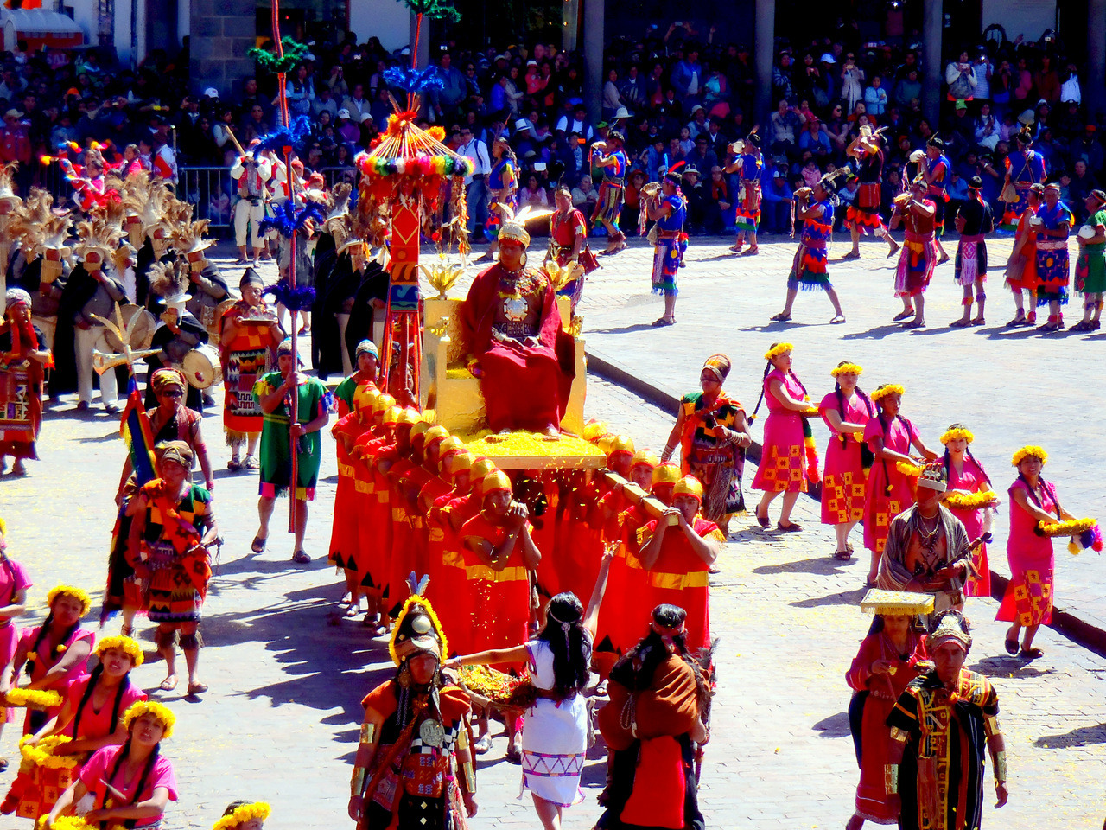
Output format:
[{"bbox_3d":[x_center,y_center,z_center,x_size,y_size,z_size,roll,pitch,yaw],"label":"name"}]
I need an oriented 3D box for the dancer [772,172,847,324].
[{"bbox_3d":[3.007,-1.962,52.500,0.880,1.790,0.520,0,7,0],"label":"dancer"}]

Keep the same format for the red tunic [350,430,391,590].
[{"bbox_3d":[-1.308,0.719,33.100,0.450,1.120,0.340,-2,8,-15],"label":"red tunic"}]

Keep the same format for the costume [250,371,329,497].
[{"bbox_3d":[-2.070,0.153,35.300,0.580,1.020,0.360,-1,7,-6],"label":"costume"}]

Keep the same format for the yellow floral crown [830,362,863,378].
[{"bbox_3d":[2.335,-0.361,35.600,0.250,0.100,0.250,-9,7,-11],"label":"yellow floral crown"}]

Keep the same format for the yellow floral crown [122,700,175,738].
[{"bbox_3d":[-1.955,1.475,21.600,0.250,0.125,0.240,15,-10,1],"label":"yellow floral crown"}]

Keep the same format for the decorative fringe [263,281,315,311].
[{"bbox_3d":[-2.119,-0.954,35.900,0.410,0.240,0.380,0,7,0],"label":"decorative fringe"}]

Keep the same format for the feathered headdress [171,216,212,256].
[{"bbox_3d":[-3.581,-1.780,44.400,0.410,0.410,0.400,0,7,0],"label":"feathered headdress"}]

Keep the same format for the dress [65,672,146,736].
[{"bbox_3d":[-2.411,1.860,23.750,0.470,1.020,0.340,3,8,25],"label":"dress"}]

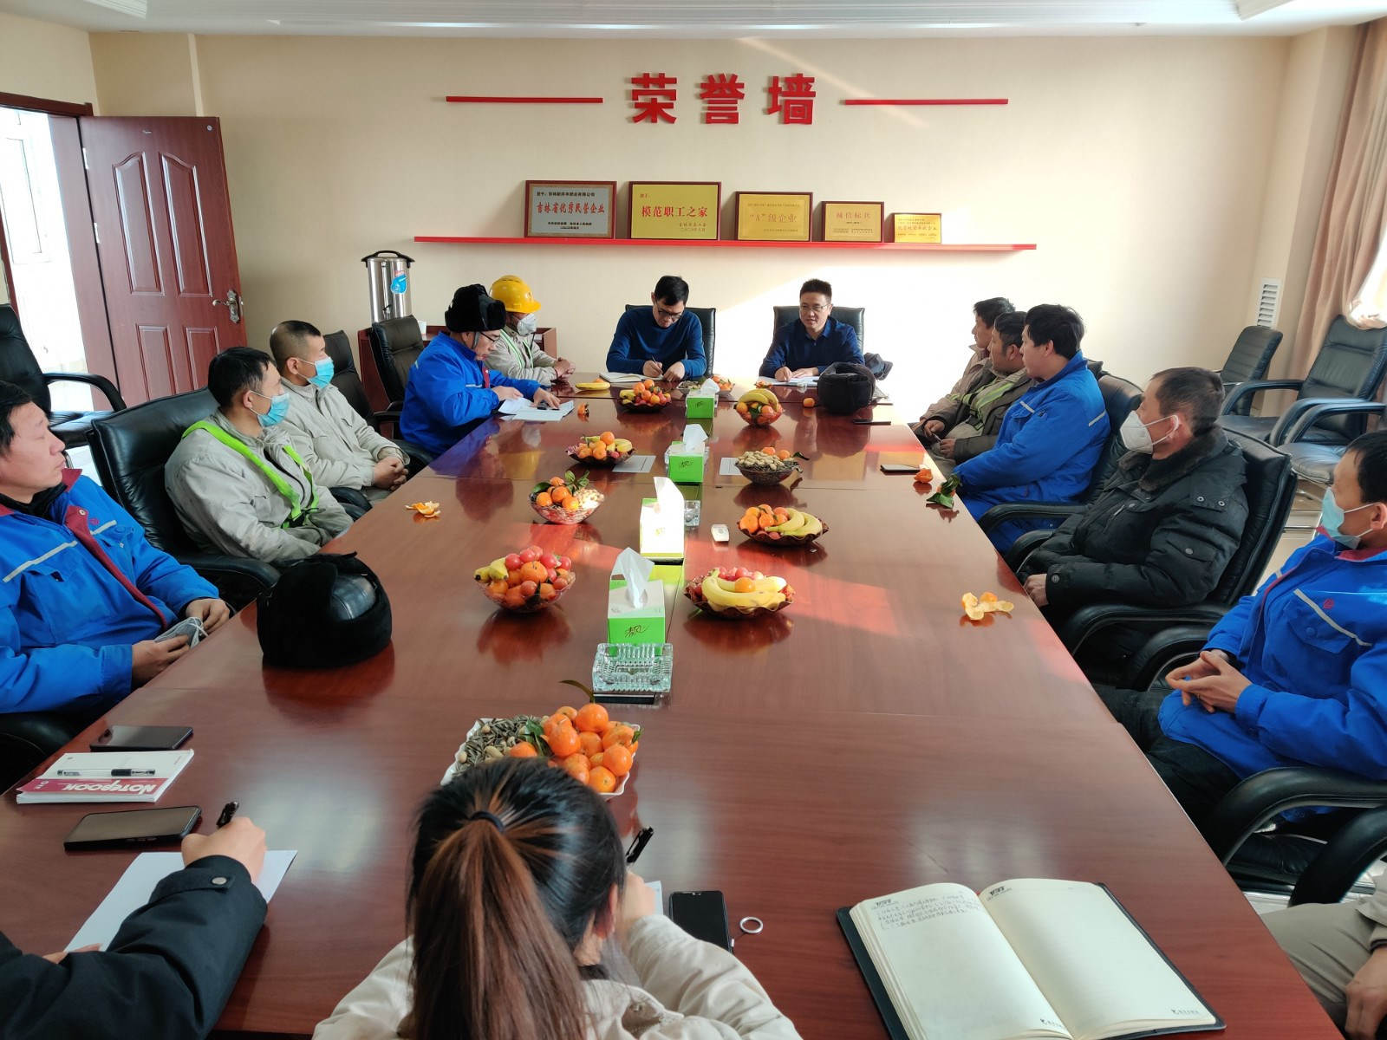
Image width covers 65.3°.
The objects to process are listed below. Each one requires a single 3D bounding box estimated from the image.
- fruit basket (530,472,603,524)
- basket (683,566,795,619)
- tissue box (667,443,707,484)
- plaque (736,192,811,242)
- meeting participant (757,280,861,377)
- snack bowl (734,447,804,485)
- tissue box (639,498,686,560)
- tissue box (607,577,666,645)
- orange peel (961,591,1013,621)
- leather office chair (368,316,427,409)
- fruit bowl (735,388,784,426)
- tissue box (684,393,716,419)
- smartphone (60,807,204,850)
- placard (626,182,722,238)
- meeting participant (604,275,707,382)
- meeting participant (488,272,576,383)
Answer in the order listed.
[{"bbox_3d":[-0.364,-0.066,3.130,0.215,0.128,0.215,1,16,3],"label":"fruit basket"},{"bbox_3d":[0.104,0.159,2.485,0.256,0.096,0.256,0,16,0],"label":"basket"},{"bbox_3d":[-0.019,-0.196,3.666,0.112,0.086,0.222,1,16,1],"label":"tissue box"},{"bbox_3d":[0.488,-1.827,6.533,0.463,0.293,0.030,1,6,3],"label":"plaque"},{"bbox_3d":[0.653,-0.704,6.035,0.570,1.257,0.780,3,16,8],"label":"meeting participant"},{"bbox_3d":[0.252,-0.177,3.655,0.222,0.098,0.222,1,16,0],"label":"snack bowl"},{"bbox_3d":[-0.080,0.026,2.945,0.115,0.088,0.230,0,16,0],"label":"tissue box"},{"bbox_3d":[-0.120,0.205,2.279,0.112,0.086,0.222,0,16,-3],"label":"tissue box"},{"bbox_3d":[0.675,0.195,2.478,0.118,0.038,0.095,1,17,3],"label":"orange peel"},{"bbox_3d":[-1.169,-0.407,5.320,0.670,1.080,0.630,4,16,11],"label":"leather office chair"},{"bbox_3d":[0.286,-0.481,4.639,0.203,0.136,0.203,2,16,3],"label":"fruit bowl"},{"bbox_3d":[0.038,-0.509,4.748,0.112,0.086,0.222,2,16,3],"label":"tissue box"},{"bbox_3d":[-0.822,0.451,1.589,0.160,0.009,0.077,-2,16,-9],"label":"smartphone"},{"bbox_3d":[-0.110,-1.866,6.556,0.557,0.342,0.030,1,6,3],"label":"placard"},{"bbox_3d":[-0.222,-0.723,6.059,0.570,1.263,0.780,1,16,1],"label":"meeting participant"},{"bbox_3d":[-0.954,-0.613,5.612,0.760,1.285,0.550,8,18,23],"label":"meeting participant"}]

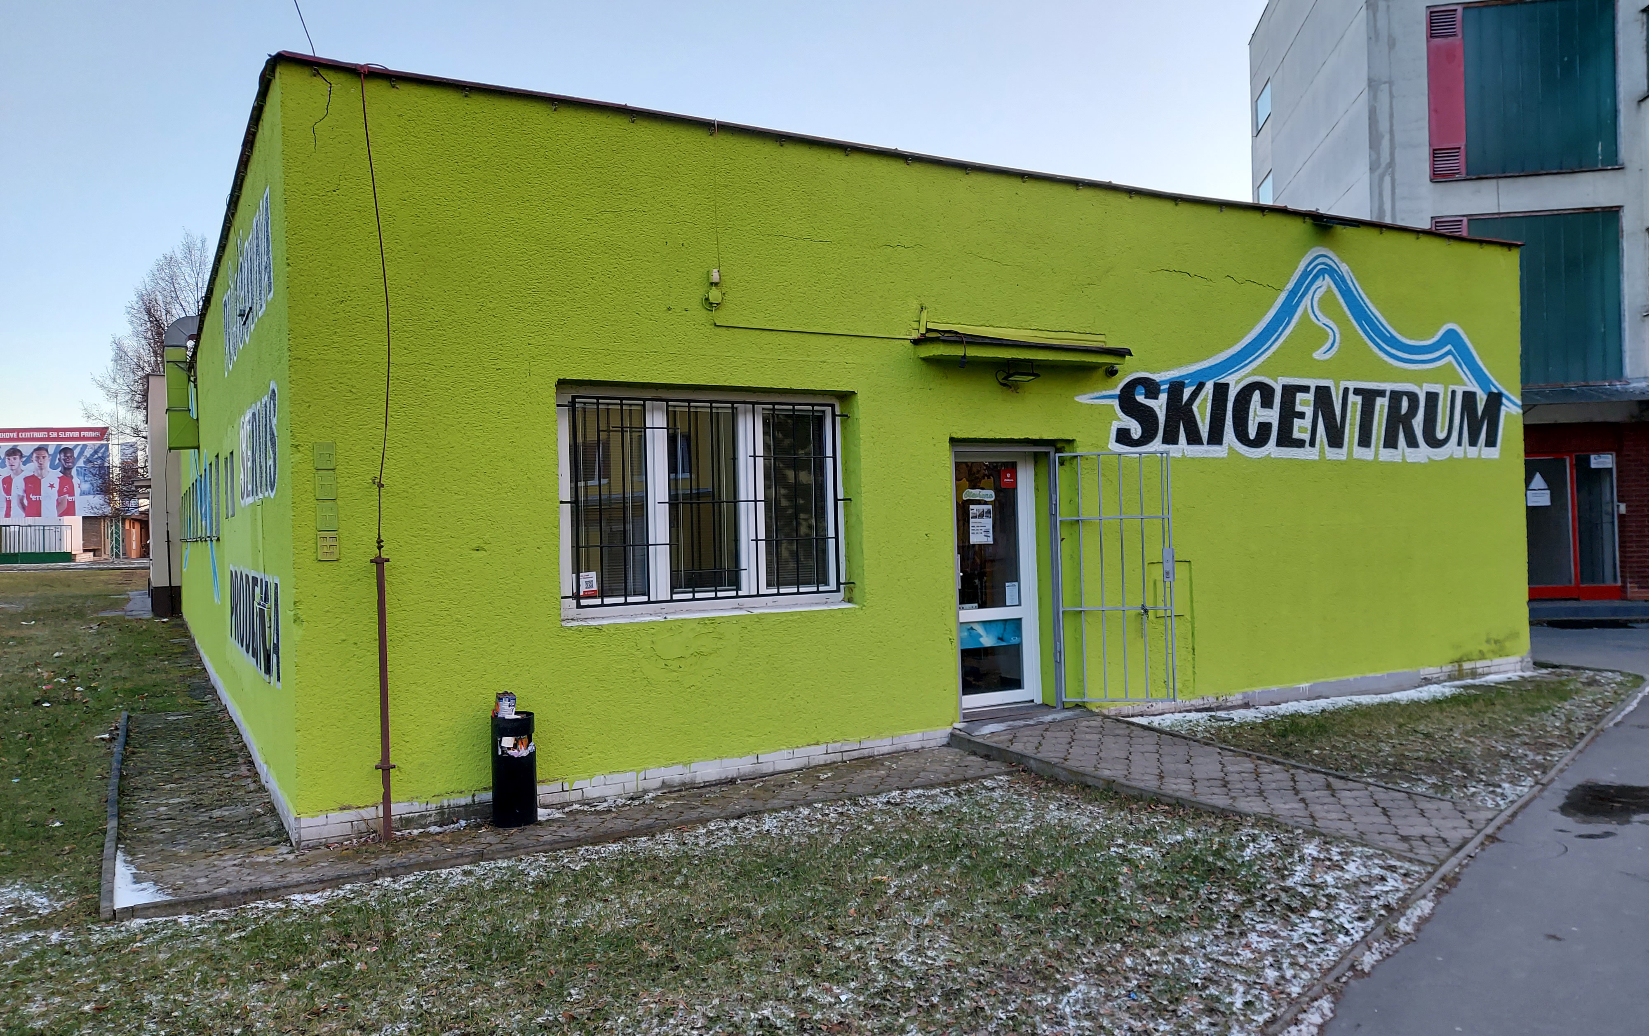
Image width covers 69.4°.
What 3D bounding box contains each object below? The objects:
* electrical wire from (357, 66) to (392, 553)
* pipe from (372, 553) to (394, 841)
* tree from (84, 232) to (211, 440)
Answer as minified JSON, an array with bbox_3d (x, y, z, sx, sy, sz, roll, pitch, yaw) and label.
[{"bbox_3d":[-2.443,-1.133,6.539,0.160,2.654,0.100,-1,0,-30],"label":"electrical wire"},{"bbox_3d":[-2.406,0.981,6.512,0.100,1.560,0.090,-1,0,-30],"label":"pipe"},{"bbox_3d":[-24.888,-4.652,47.000,8.000,13.000,8.000,-1,0,0],"label":"tree"}]

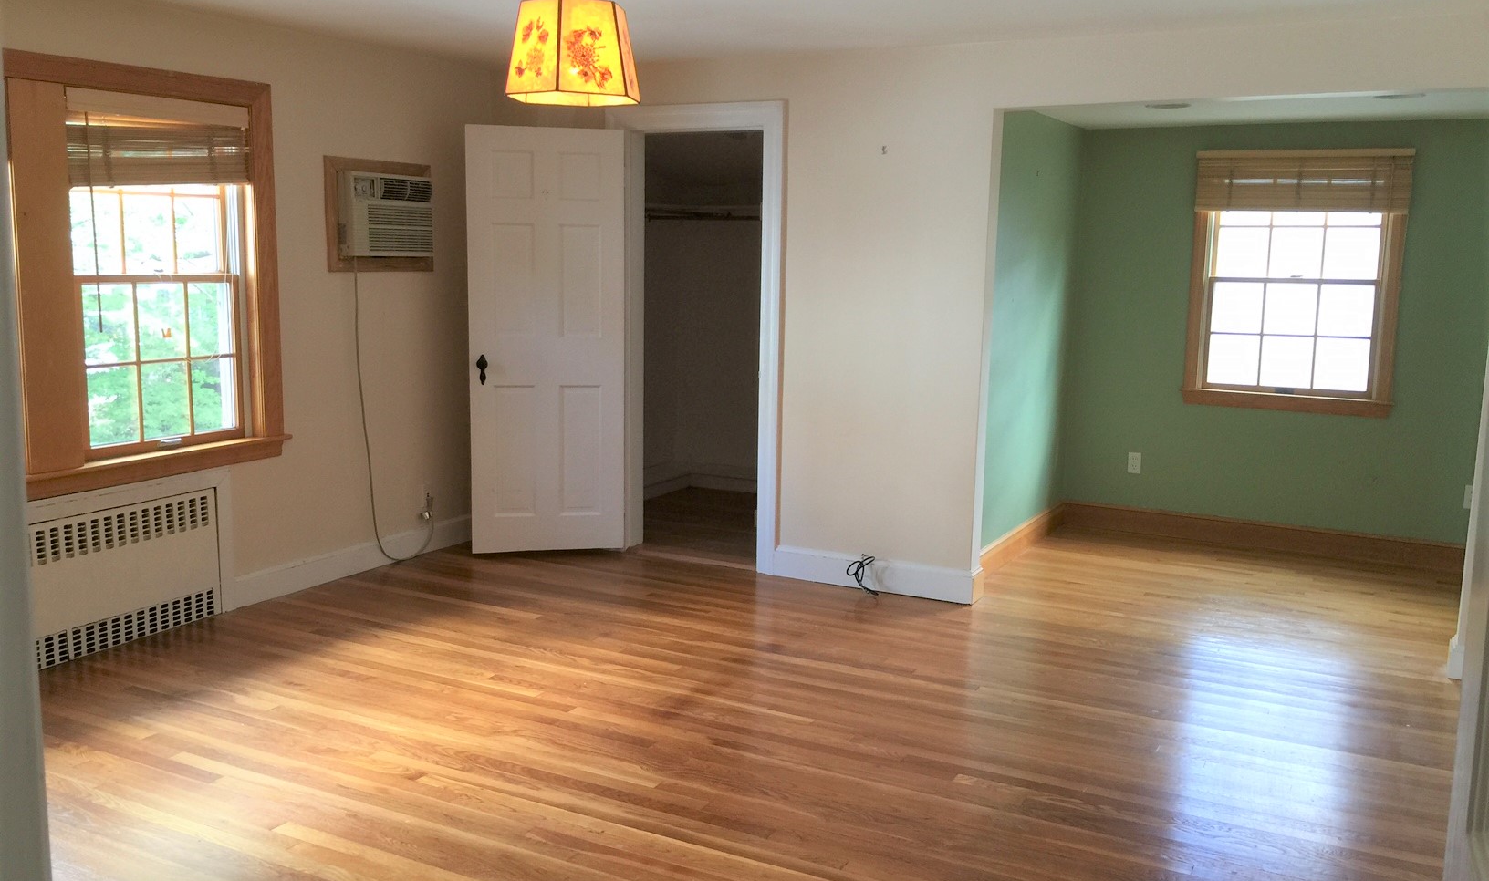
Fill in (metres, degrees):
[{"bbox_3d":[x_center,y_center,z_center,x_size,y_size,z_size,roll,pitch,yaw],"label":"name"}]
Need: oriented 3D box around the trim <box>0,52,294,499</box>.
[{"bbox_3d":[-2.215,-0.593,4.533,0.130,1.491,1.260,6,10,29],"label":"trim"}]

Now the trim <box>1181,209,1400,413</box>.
[{"bbox_3d":[2.688,-0.715,6.117,0.955,1.148,0.100,6,10,29],"label":"trim"}]

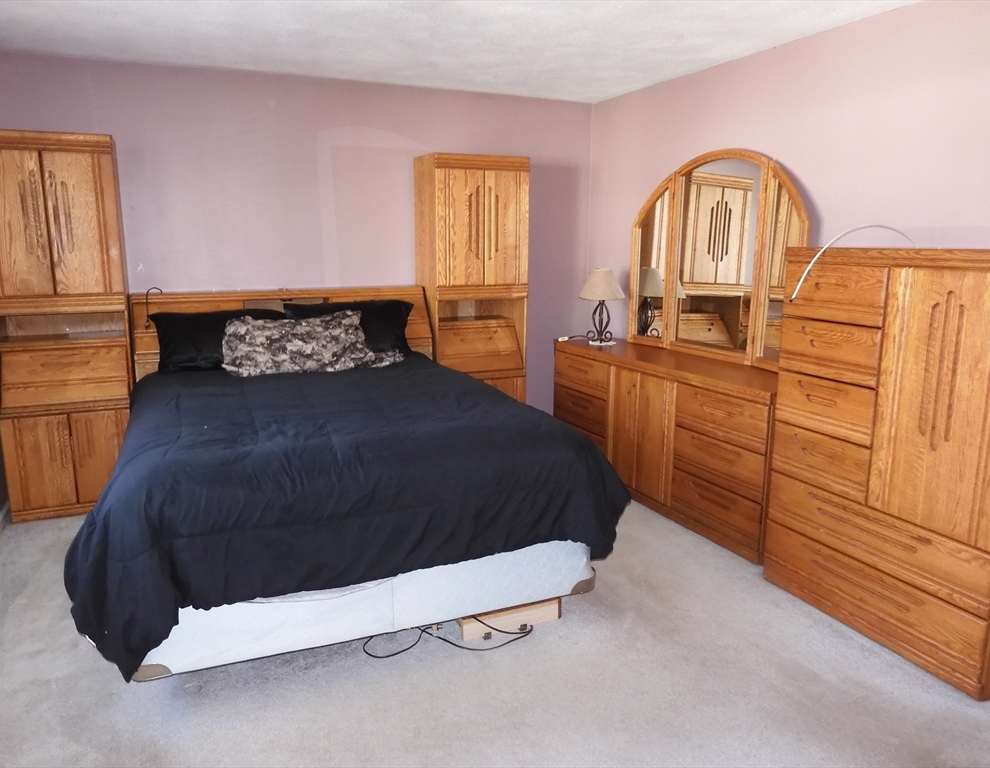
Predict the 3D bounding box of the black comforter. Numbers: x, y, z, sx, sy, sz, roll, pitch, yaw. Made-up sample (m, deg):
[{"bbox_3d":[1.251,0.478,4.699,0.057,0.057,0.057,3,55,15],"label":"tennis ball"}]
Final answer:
[{"bbox_3d":[-0.686,0.338,3.191,1.780,0.555,2.135,-5,12,-20],"label":"black comforter"}]

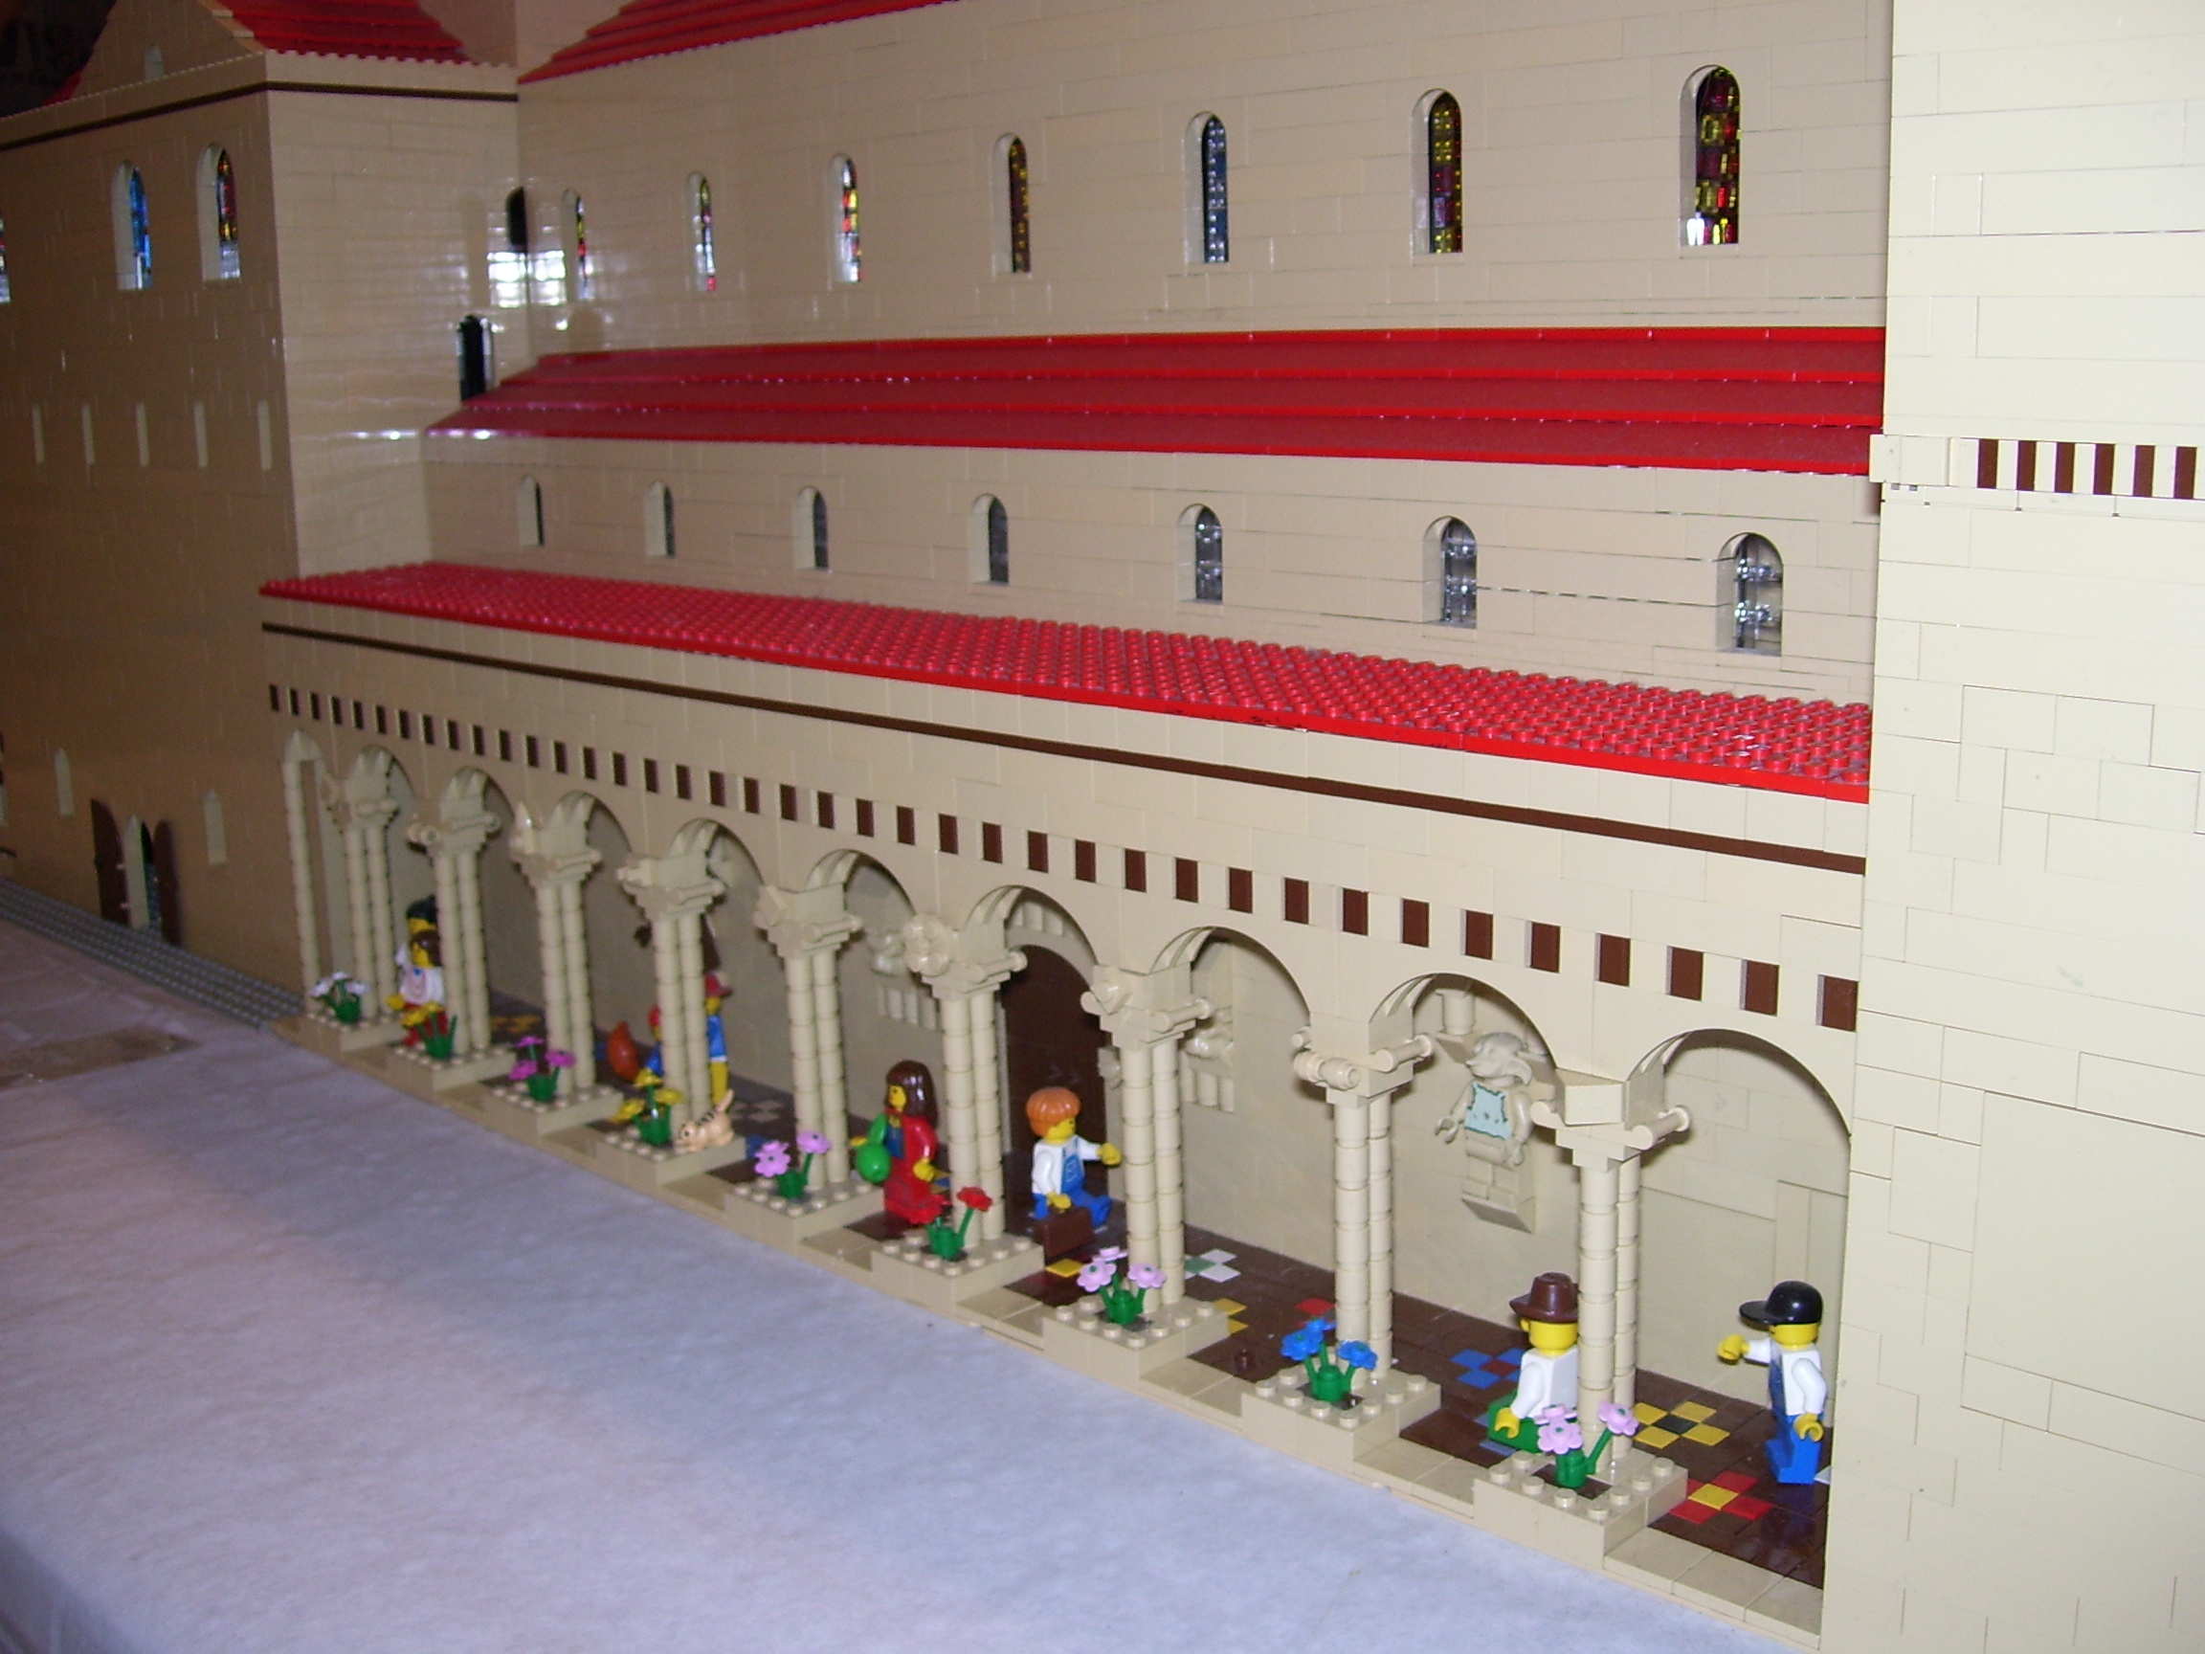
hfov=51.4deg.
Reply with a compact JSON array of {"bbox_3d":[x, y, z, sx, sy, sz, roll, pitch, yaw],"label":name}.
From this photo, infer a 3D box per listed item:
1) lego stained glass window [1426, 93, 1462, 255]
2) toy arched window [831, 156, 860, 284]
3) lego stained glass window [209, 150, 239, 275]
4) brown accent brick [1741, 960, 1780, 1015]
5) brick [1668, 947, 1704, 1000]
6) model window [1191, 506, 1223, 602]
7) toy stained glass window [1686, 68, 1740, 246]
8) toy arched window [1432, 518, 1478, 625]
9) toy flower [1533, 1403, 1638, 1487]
[{"bbox_3d":[0.089,-0.169,0.592,0.016,0.043,0.007,10,19,43],"label":"lego stained glass window"},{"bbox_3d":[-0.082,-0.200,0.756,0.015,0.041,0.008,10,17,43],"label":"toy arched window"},{"bbox_3d":[-0.319,-0.224,0.838,0.029,0.050,0.007,10,19,43],"label":"lego stained glass window"},{"bbox_3d":[0.124,0.030,0.425,0.008,0.010,0.008,10,19,43],"label":"brown accent brick"},{"bbox_3d":[0.113,0.027,0.437,0.008,0.010,0.008,10,17,43],"label":"brick"},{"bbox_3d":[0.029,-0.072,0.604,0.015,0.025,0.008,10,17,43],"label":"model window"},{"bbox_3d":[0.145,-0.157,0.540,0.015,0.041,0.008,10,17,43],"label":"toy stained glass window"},{"bbox_3d":[0.085,-0.061,0.547,0.016,0.026,0.007,10,19,43],"label":"toy arched window"},{"bbox_3d":[0.098,0.126,0.470,0.018,0.017,0.018,10,17,43],"label":"toy flower"}]

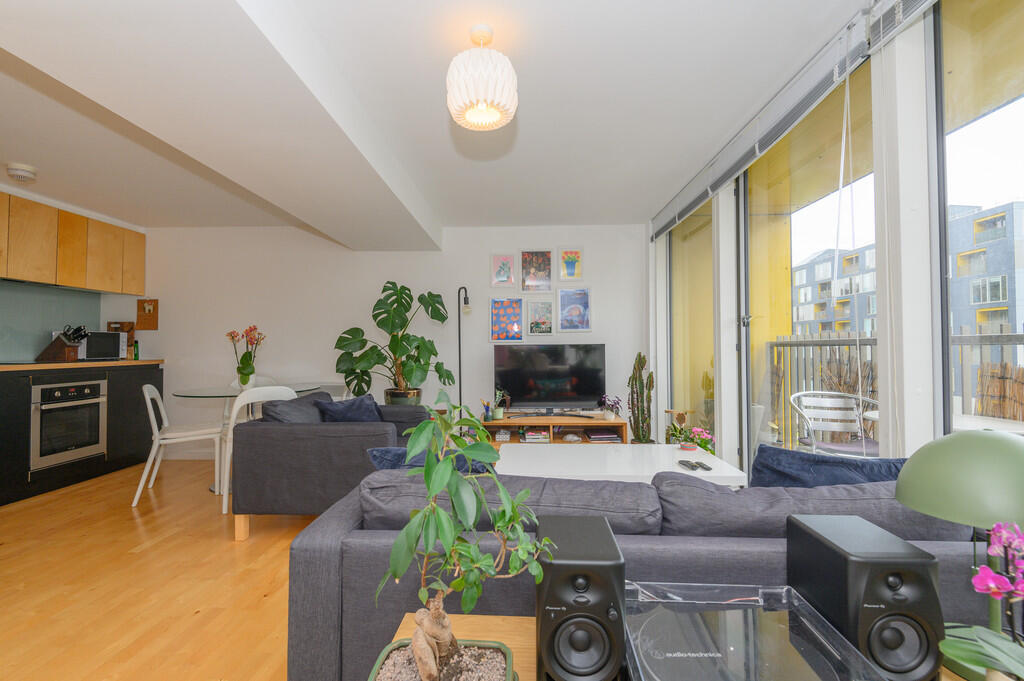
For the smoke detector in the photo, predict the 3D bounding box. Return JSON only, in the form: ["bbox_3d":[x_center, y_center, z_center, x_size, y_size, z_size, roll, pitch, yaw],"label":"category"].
[{"bbox_3d":[-3.177,-1.080,2.944,0.125,0.065,0.125,0,-1,2],"label":"smoke detector"}]

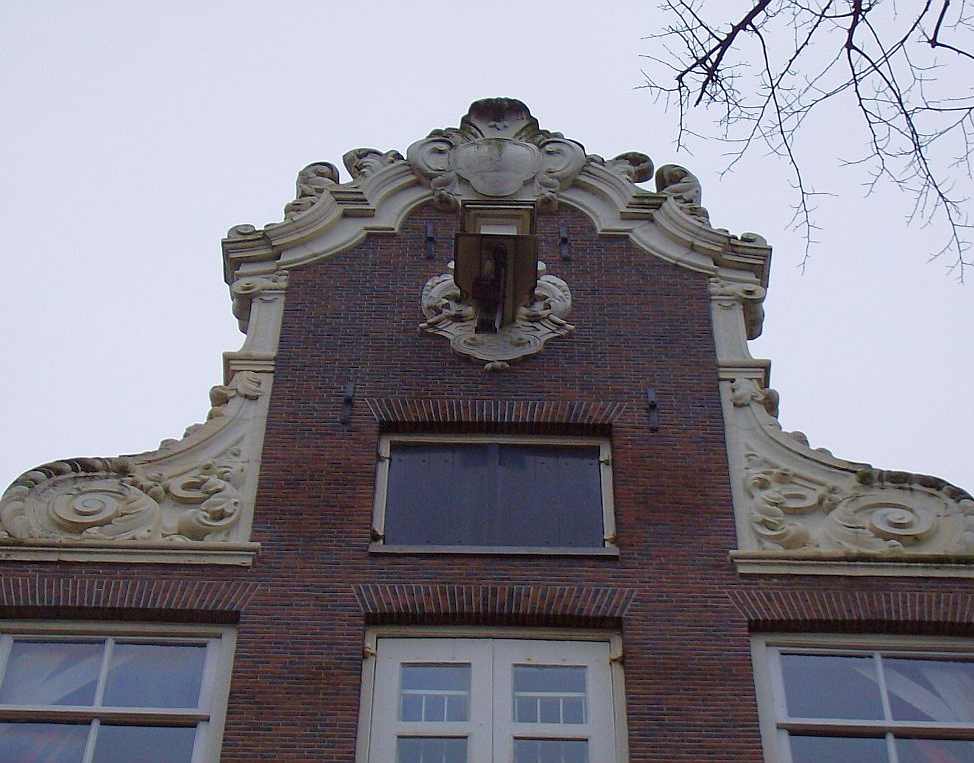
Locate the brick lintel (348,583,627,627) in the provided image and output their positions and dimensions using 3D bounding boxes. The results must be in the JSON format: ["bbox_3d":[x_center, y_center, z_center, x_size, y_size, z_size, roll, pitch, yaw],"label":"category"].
[{"bbox_3d":[0.046,1.347,17.534,1.679,0.293,0.110,1,-59,0],"label":"brick lintel"}]

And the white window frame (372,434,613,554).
[{"bbox_3d":[0.049,0.721,18.601,1.505,1.493,0.130,1,-59,0],"label":"white window frame"}]

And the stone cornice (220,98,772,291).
[{"bbox_3d":[0.075,-1.436,21.953,3.890,2.746,0.470,1,-59,0],"label":"stone cornice"}]

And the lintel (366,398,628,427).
[{"bbox_3d":[0.061,0.244,19.379,1.728,0.269,0.110,1,-59,0],"label":"lintel"}]

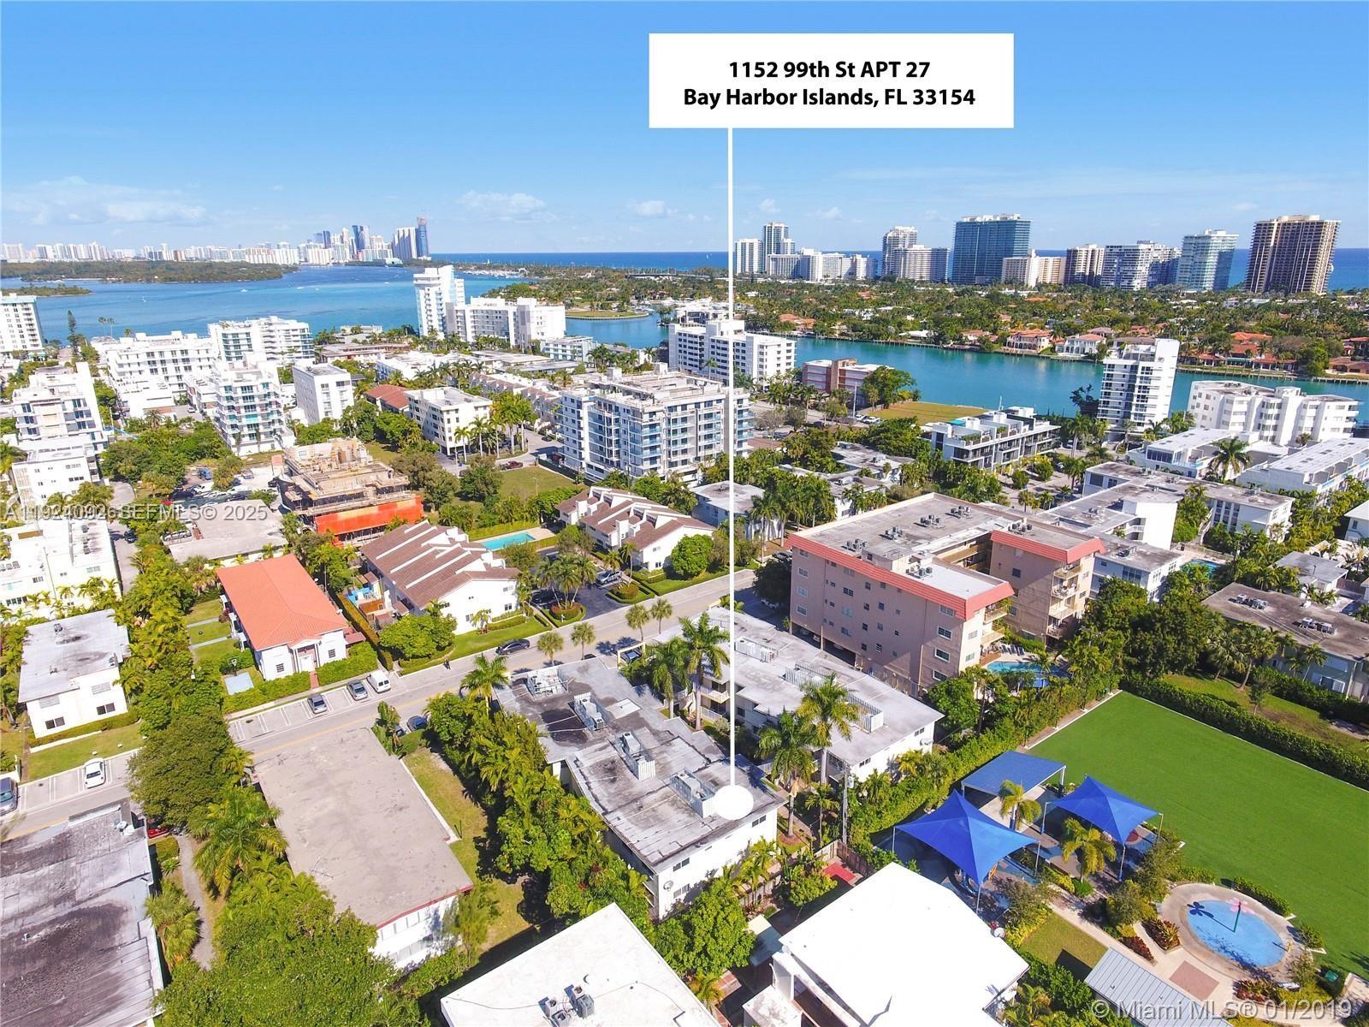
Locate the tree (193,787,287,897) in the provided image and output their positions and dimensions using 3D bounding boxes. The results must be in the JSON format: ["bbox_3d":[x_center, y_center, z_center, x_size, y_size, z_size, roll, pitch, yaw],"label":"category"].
[{"bbox_3d":[-40.426,31.606,73.168,7.667,8.071,7.667,0,18,0],"label":"tree"}]

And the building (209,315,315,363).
[{"bbox_3d":[-225.600,-92.320,424.760,47.000,24.500,27.000,-8,20,-21],"label":"building"}]

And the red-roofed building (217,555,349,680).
[{"bbox_3d":[-65.970,14.940,128.790,12.700,6.800,39.100,-14,23,-34],"label":"red-roofed building"}]

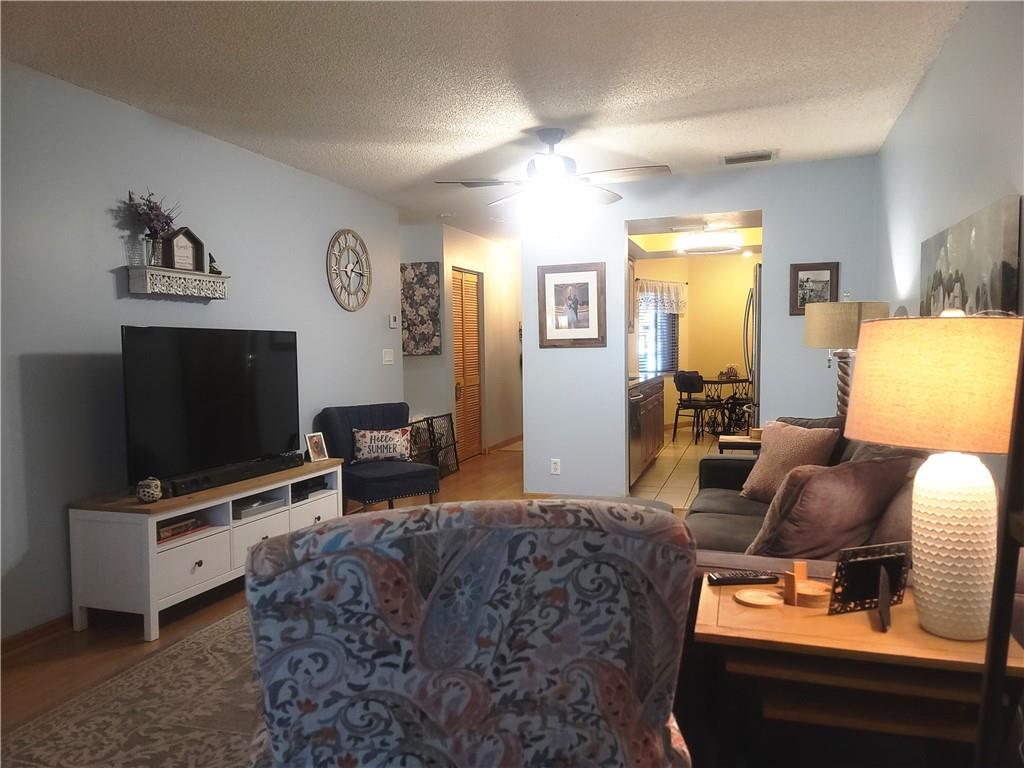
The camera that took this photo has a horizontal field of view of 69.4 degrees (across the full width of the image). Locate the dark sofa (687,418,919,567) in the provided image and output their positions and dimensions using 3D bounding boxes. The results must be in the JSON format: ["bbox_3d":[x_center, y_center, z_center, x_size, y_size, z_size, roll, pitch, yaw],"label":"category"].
[{"bbox_3d":[1.150,0.612,2.911,0.940,0.850,2.120,0,3,19],"label":"dark sofa"}]

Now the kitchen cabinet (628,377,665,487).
[{"bbox_3d":[1.050,0.393,7.342,0.620,0.900,2.300,0,3,19],"label":"kitchen cabinet"}]

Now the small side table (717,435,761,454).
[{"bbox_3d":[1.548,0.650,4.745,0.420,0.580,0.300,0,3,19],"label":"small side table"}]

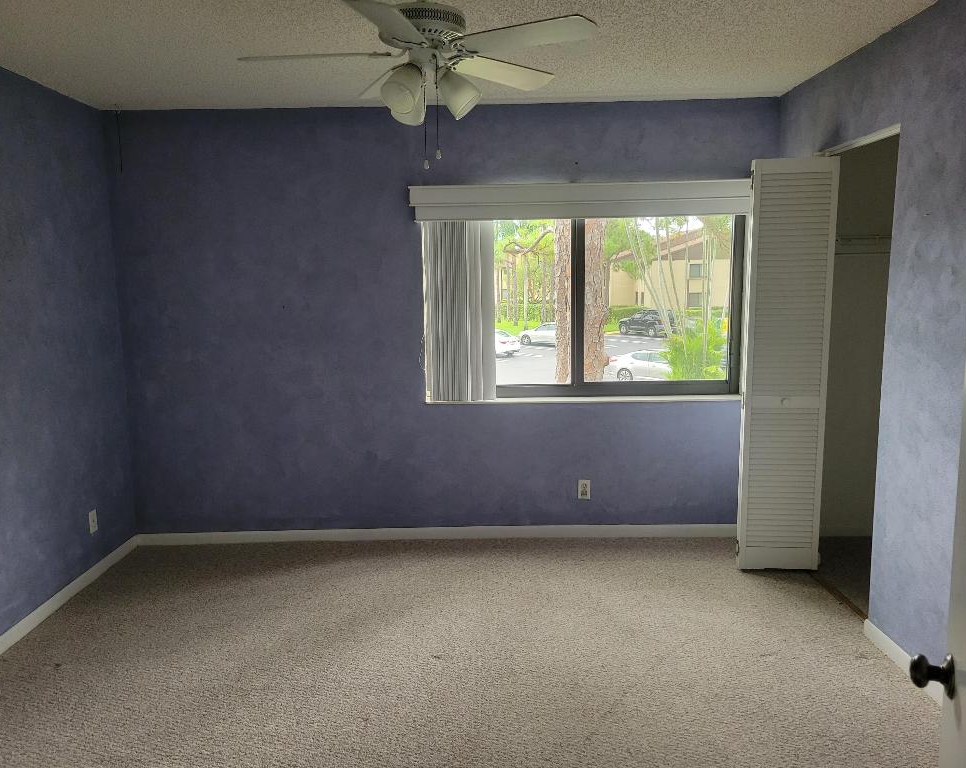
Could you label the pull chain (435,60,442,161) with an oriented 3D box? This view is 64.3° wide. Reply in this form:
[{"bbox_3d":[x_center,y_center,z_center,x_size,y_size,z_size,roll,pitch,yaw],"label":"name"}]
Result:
[{"bbox_3d":[-0.131,-0.803,2.259,0.013,0.285,0.013,-1,8,0],"label":"pull chain"}]

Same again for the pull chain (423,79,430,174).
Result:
[{"bbox_3d":[-0.167,-0.760,2.265,0.013,0.255,0.013,-1,8,0],"label":"pull chain"}]

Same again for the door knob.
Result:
[{"bbox_3d":[0.683,0.442,1.168,0.056,0.066,0.066,3,9,25],"label":"door knob"}]

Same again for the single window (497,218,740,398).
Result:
[{"bbox_3d":[0.731,-0.447,4.327,1.463,1.050,0.100,-1,8,0],"label":"single window"}]

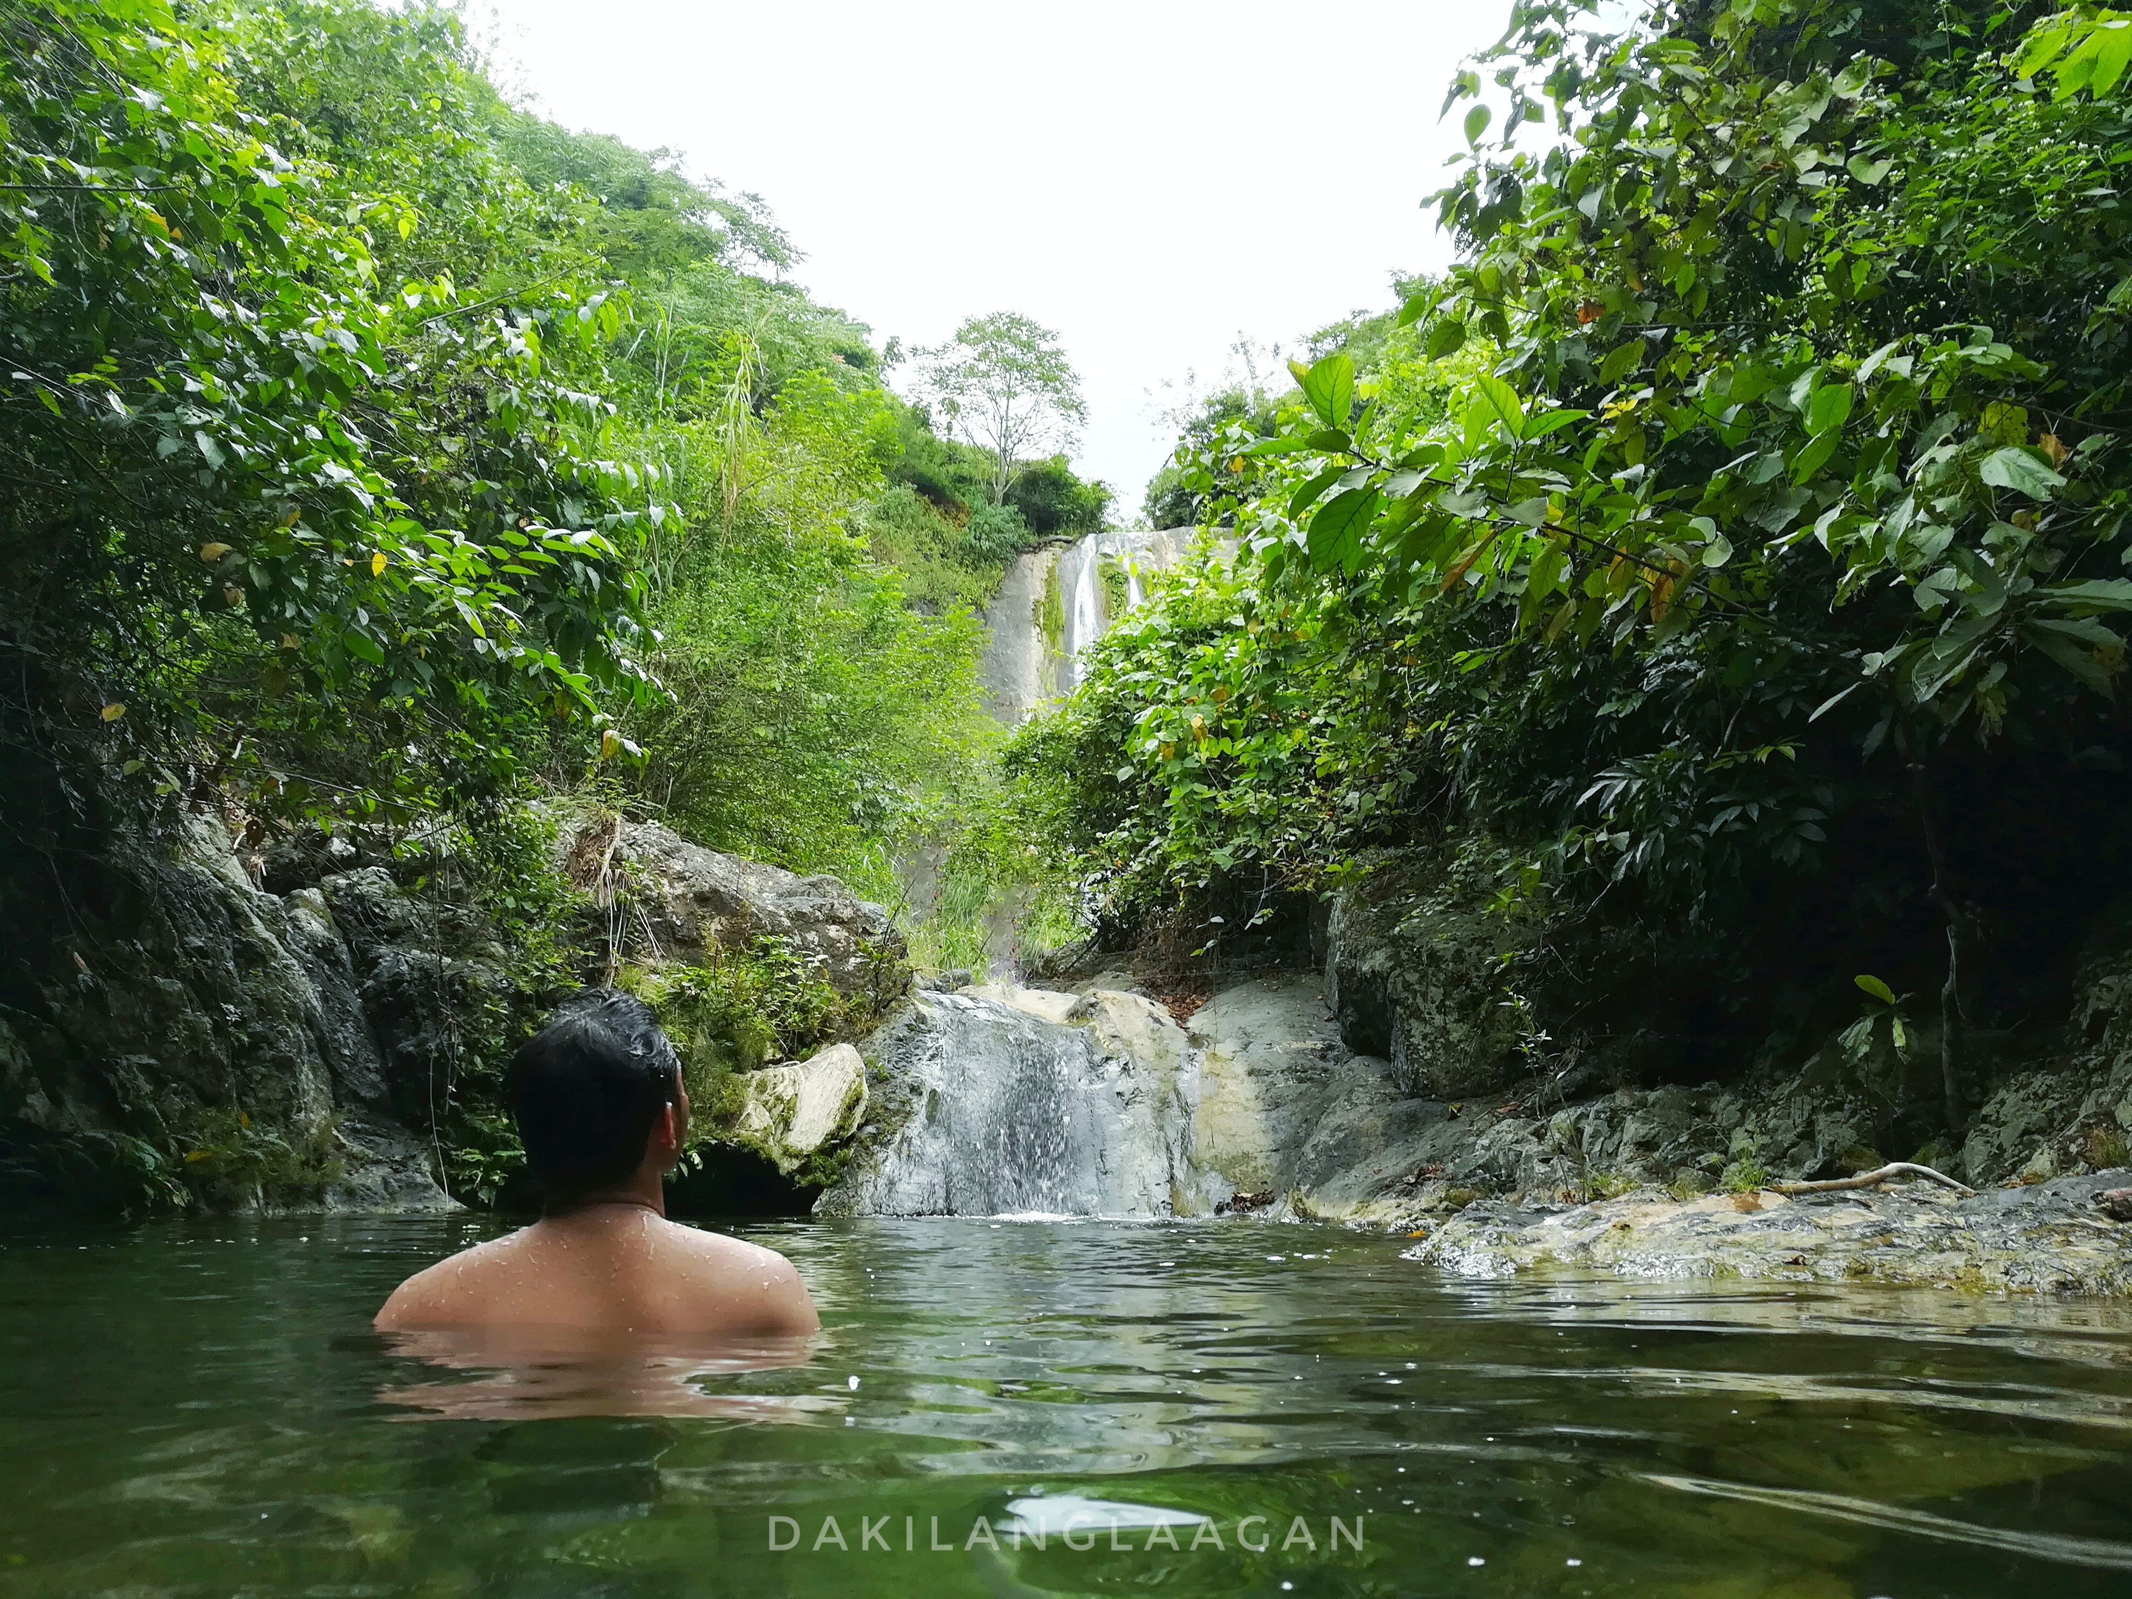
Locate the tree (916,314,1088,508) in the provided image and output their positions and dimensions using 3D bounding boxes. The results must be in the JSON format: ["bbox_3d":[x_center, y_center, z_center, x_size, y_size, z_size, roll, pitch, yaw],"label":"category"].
[{"bbox_3d":[-1.640,-10.150,41.400,4.400,5.300,4.200,0,-13,0],"label":"tree"}]

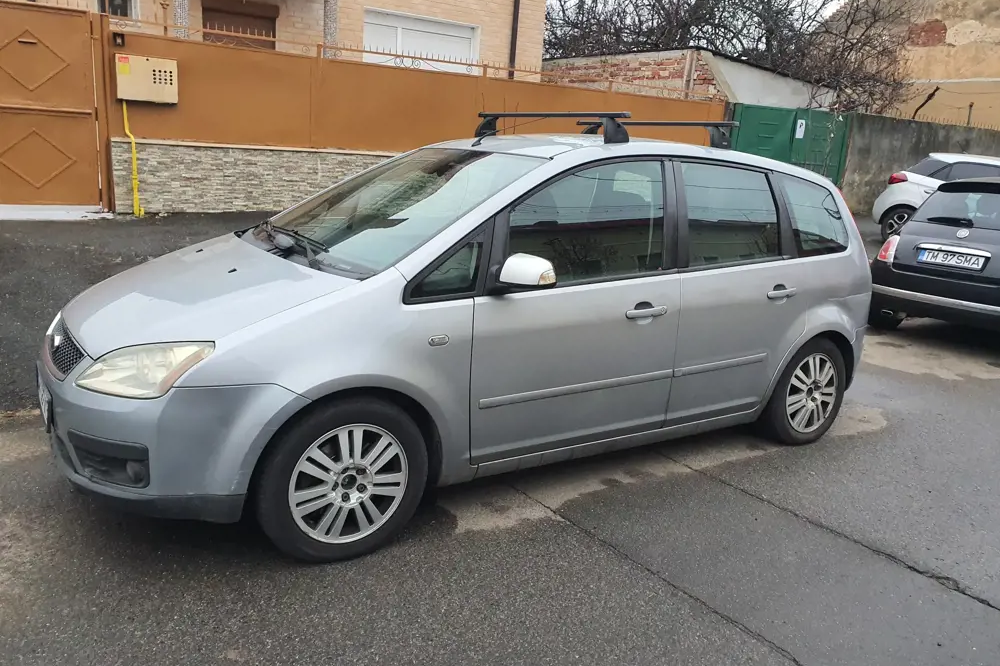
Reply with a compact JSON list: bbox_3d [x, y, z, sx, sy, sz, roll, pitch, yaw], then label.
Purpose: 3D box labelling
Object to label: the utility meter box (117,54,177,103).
[{"bbox_3d":[-4.054,-2.897,8.589,0.644,0.514,0.220,-5,16,-33],"label":"utility meter box"}]

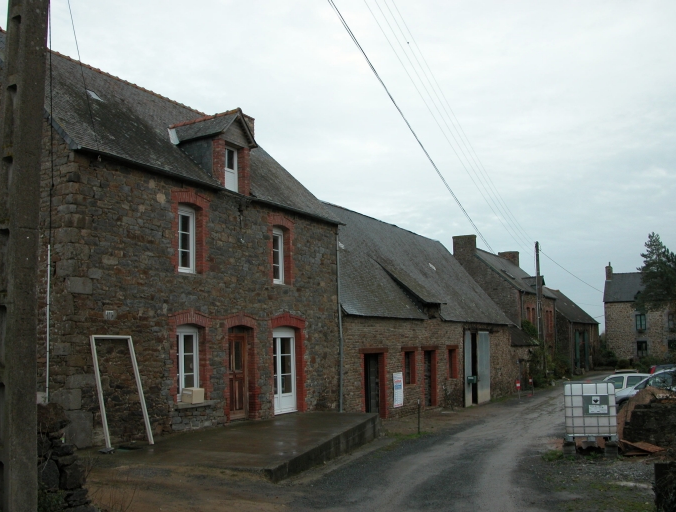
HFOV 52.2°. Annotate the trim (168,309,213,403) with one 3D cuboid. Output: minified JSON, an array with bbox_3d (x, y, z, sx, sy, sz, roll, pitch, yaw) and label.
[{"bbox_3d":[-3.079,2.017,14.115,0.260,1.880,1.374,-5,-8,29],"label":"trim"}]

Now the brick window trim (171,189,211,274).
[{"bbox_3d":[-3.140,-0.510,14.420,0.260,1.839,1.233,-5,-8,29],"label":"brick window trim"}]

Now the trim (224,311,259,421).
[{"bbox_3d":[-2.231,2.480,15.559,0.260,2.425,1.324,-5,-8,29],"label":"trim"}]

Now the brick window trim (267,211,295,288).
[{"bbox_3d":[-1.489,-0.163,17.320,0.260,1.880,1.213,-5,-8,29],"label":"brick window trim"}]

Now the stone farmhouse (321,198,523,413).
[{"bbox_3d":[1.941,2.403,29.781,7.250,7.800,19.700,-5,-8,29],"label":"stone farmhouse"}]

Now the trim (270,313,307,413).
[{"bbox_3d":[-1.293,2.682,17.205,0.260,2.506,1.677,-5,-8,29],"label":"trim"}]

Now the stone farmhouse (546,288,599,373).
[{"bbox_3d":[17.326,6.194,58.516,6.900,7.350,12.500,-5,-8,29],"label":"stone farmhouse"}]

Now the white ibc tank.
[{"bbox_3d":[5.194,3.139,14.284,1.000,1.130,1.150,-3,-8,15],"label":"white ibc tank"}]

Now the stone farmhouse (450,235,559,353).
[{"bbox_3d":[10.185,3.721,45.926,6.900,8.950,9.800,-5,-8,29],"label":"stone farmhouse"}]

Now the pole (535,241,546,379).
[{"bbox_3d":[12.569,3.327,42.500,0.300,8.382,0.300,-5,-8,29],"label":"pole"}]

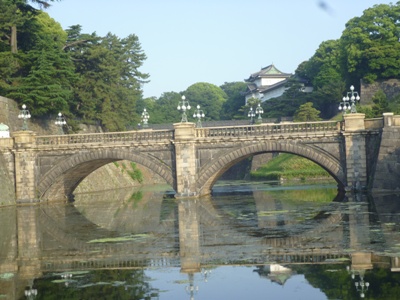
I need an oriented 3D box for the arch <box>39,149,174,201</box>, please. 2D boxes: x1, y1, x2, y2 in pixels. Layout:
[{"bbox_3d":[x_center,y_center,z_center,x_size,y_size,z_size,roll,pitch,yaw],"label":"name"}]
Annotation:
[{"bbox_3d":[-8.639,2.528,79.333,14.172,4.845,12.396,-3,-2,7],"label":"arch"}]

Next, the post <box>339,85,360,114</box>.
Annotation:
[{"bbox_3d":[14.881,-4.829,70.544,1.350,2.738,1.350,-3,-2,7],"label":"post"}]

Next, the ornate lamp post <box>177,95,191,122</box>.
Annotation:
[{"bbox_3d":[-1.570,-4.042,72.667,1.350,2.738,1.350,-3,-2,7],"label":"ornate lamp post"}]

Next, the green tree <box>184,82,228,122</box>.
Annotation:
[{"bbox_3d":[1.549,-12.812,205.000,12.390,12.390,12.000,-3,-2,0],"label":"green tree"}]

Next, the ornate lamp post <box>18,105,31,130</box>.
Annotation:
[{"bbox_3d":[-18.020,-3.255,74.789,1.350,2.738,1.350,-3,-2,7],"label":"ornate lamp post"}]

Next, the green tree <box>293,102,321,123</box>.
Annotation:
[{"bbox_3d":[22.888,-7.878,155.000,6.387,4.471,6.000,-3,-2,0],"label":"green tree"}]

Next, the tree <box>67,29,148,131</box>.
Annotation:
[{"bbox_3d":[-15.883,-11.933,125.000,14.080,17.857,13.000,-3,-2,0],"label":"tree"}]

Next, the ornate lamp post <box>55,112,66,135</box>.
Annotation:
[{"bbox_3d":[-16.512,-2.985,86.384,1.350,2.738,1.350,-3,-2,7],"label":"ornate lamp post"}]

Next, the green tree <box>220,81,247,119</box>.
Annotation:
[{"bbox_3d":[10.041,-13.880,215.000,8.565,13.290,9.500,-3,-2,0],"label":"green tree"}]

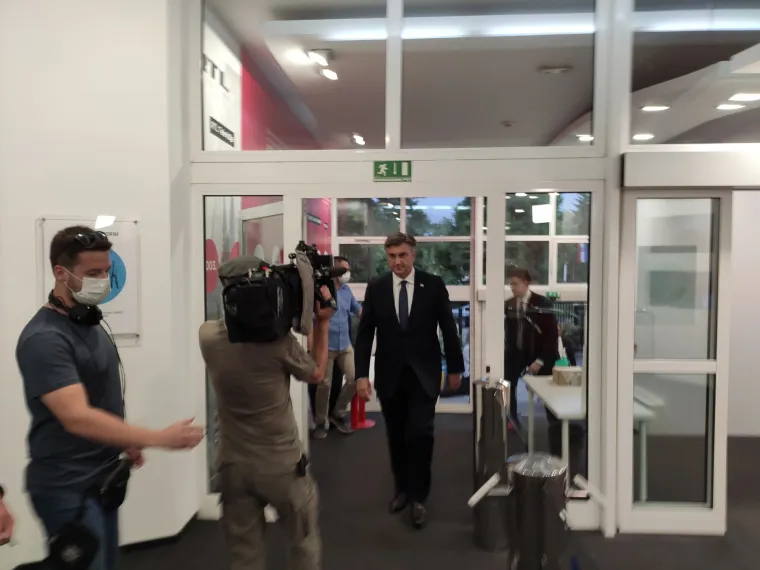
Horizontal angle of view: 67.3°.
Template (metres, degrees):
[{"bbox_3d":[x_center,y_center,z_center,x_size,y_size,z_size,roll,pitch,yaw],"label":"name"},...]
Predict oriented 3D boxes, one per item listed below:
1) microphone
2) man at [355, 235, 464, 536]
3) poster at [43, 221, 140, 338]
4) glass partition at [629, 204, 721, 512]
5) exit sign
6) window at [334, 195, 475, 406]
[{"bbox_3d":[-0.205,-0.054,2.520,0.050,0.050,0.181,1,2,31],"label":"microphone"},{"bbox_3d":[0.193,0.585,3.796,0.706,1.855,0.464,0,2,3],"label":"man"},{"bbox_3d":[-1.616,-0.028,3.206,0.470,0.658,0.020,-1,2,-25],"label":"poster"},{"bbox_3d":[1.796,0.406,3.505,0.534,1.915,0.050,0,2,3],"label":"glass partition"},{"bbox_3d":[0.079,-0.702,3.526,0.233,0.131,0.020,0,2,3],"label":"exit sign"},{"bbox_3d":[0.265,0.191,6.304,1.562,2.439,0.081,0,2,3],"label":"window"}]

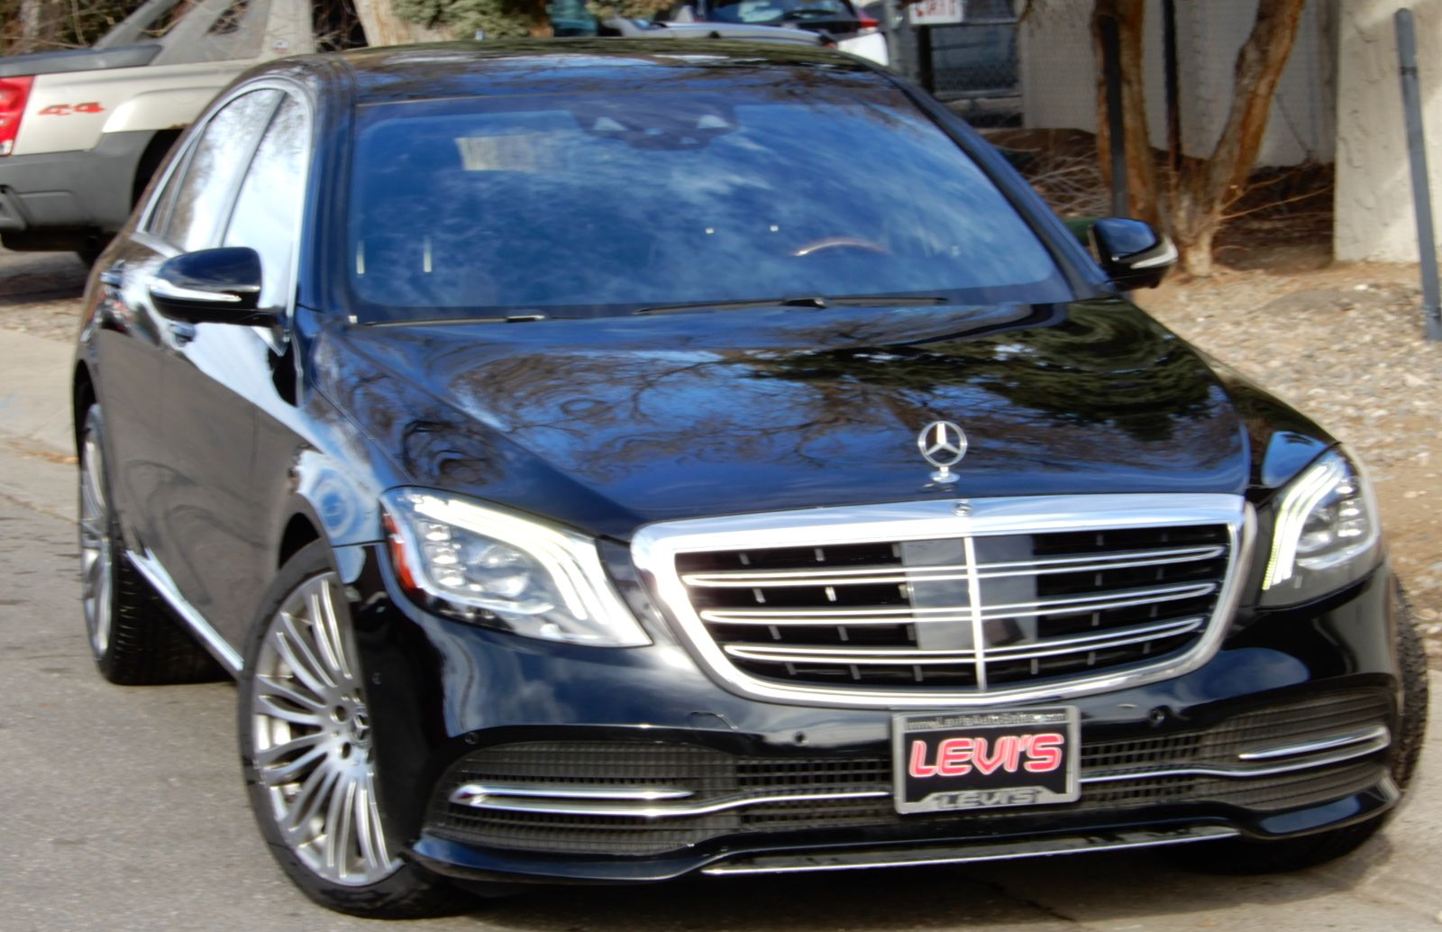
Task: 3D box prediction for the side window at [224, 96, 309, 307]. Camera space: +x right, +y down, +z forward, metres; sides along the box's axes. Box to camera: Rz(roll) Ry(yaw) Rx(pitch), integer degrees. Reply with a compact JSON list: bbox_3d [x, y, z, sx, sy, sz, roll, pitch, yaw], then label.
[{"bbox_3d":[-0.871,-0.537,8.772,0.070,0.432,1.200,20,0,-16],"label":"side window"}]

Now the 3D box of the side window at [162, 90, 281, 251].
[{"bbox_3d":[-1.109,-0.654,9.721,0.070,0.387,1.030,20,0,-16],"label":"side window"}]

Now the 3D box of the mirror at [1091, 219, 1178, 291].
[{"bbox_3d":[0.838,-0.435,8.953,0.235,0.160,0.150,-3,6,-15],"label":"mirror"}]

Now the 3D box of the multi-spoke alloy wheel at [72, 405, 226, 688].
[{"bbox_3d":[-1.399,0.165,10.654,0.250,0.700,0.700,-3,6,-15],"label":"multi-spoke alloy wheel"}]

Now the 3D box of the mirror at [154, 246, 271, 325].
[{"bbox_3d":[-0.989,-0.346,8.478,0.235,0.160,0.150,-3,6,-15],"label":"mirror"}]

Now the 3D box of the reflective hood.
[{"bbox_3d":[0.200,-0.123,7.712,1.600,0.200,1.515,-3,13,-15],"label":"reflective hood"}]

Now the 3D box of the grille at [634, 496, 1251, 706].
[{"bbox_3d":[0.390,0.223,7.049,1.050,0.334,0.185,-3,-3,-15],"label":"grille"}]

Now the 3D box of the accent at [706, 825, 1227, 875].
[{"bbox_3d":[0.418,0.617,7.017,0.920,0.035,0.090,-3,6,-15],"label":"accent"}]

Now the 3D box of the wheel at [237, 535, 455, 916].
[{"bbox_3d":[-0.578,0.440,7.630,0.250,0.700,0.700,-6,7,-40],"label":"wheel"}]

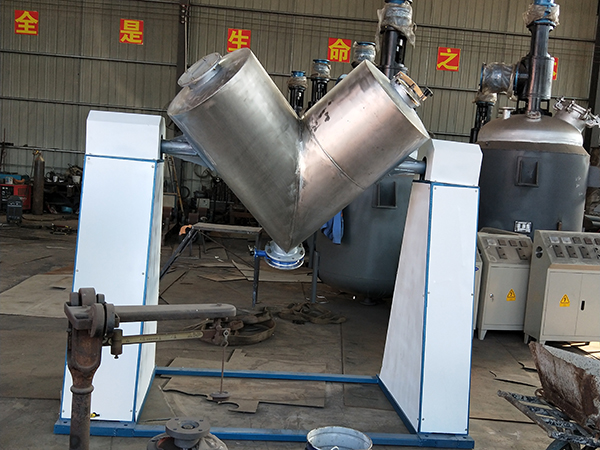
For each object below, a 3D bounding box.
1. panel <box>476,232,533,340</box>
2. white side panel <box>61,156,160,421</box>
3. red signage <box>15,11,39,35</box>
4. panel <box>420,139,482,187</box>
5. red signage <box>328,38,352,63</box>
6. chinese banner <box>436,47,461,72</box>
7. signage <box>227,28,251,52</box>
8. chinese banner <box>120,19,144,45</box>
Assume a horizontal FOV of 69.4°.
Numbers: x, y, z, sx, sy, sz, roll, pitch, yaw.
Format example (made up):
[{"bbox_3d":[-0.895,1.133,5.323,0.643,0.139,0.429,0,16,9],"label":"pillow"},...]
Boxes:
[{"bbox_3d":[1.798,0.545,3.925,0.525,0.895,0.445,4,5,-9],"label":"panel"},{"bbox_3d":[-0.917,0.276,2.208,0.322,1.209,0.550,4,5,-8],"label":"white side panel"},{"bbox_3d":[-7.015,-5.185,11.138,0.605,0.605,0.020,4,5,-2],"label":"red signage"},{"bbox_3d":[0.767,-0.311,2.259,0.255,0.220,0.257,4,5,-7],"label":"panel"},{"bbox_3d":[1.057,-4.605,11.447,0.605,0.605,0.020,4,5,-2],"label":"red signage"},{"bbox_3d":[3.971,-4.412,11.557,0.605,0.605,0.020,4,5,-2],"label":"chinese banner"},{"bbox_3d":[-1.579,-4.820,11.344,0.605,0.605,0.020,4,5,-2],"label":"signage"},{"bbox_3d":[-4.353,-5.003,11.239,0.605,0.605,0.020,4,5,-2],"label":"chinese banner"}]

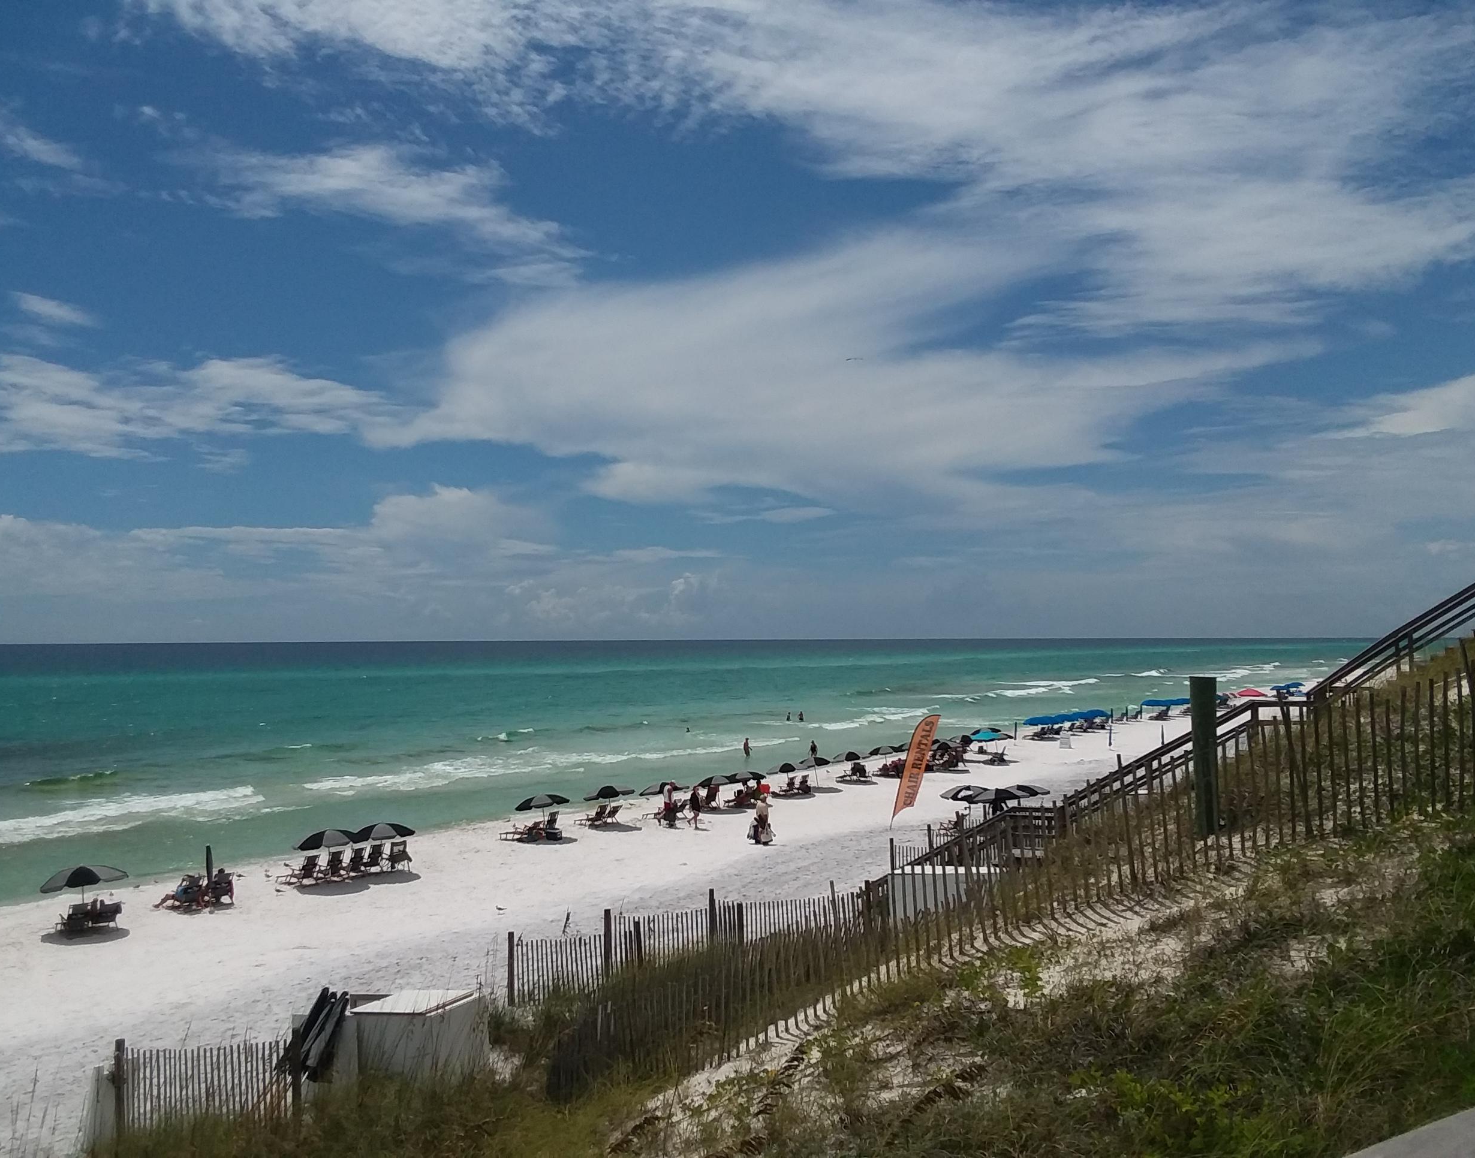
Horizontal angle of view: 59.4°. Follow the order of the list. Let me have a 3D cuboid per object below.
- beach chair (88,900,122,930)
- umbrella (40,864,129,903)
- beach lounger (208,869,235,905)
[{"bbox_3d":[-16.629,8.600,33.596,1.200,0.820,0.630,-2,-3,33],"label":"beach chair"},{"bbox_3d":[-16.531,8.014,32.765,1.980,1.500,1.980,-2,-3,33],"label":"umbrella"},{"bbox_3d":[-14.984,8.718,36.921,1.200,0.880,0.630,-2,-3,33],"label":"beach lounger"}]

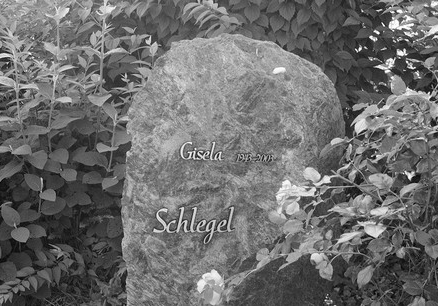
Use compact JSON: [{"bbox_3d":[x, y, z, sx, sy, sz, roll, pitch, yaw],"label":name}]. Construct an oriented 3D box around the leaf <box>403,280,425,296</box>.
[{"bbox_3d":[0.500,0.348,2.200,0.055,0.043,0.012,-6,-31,3],"label":"leaf"}]

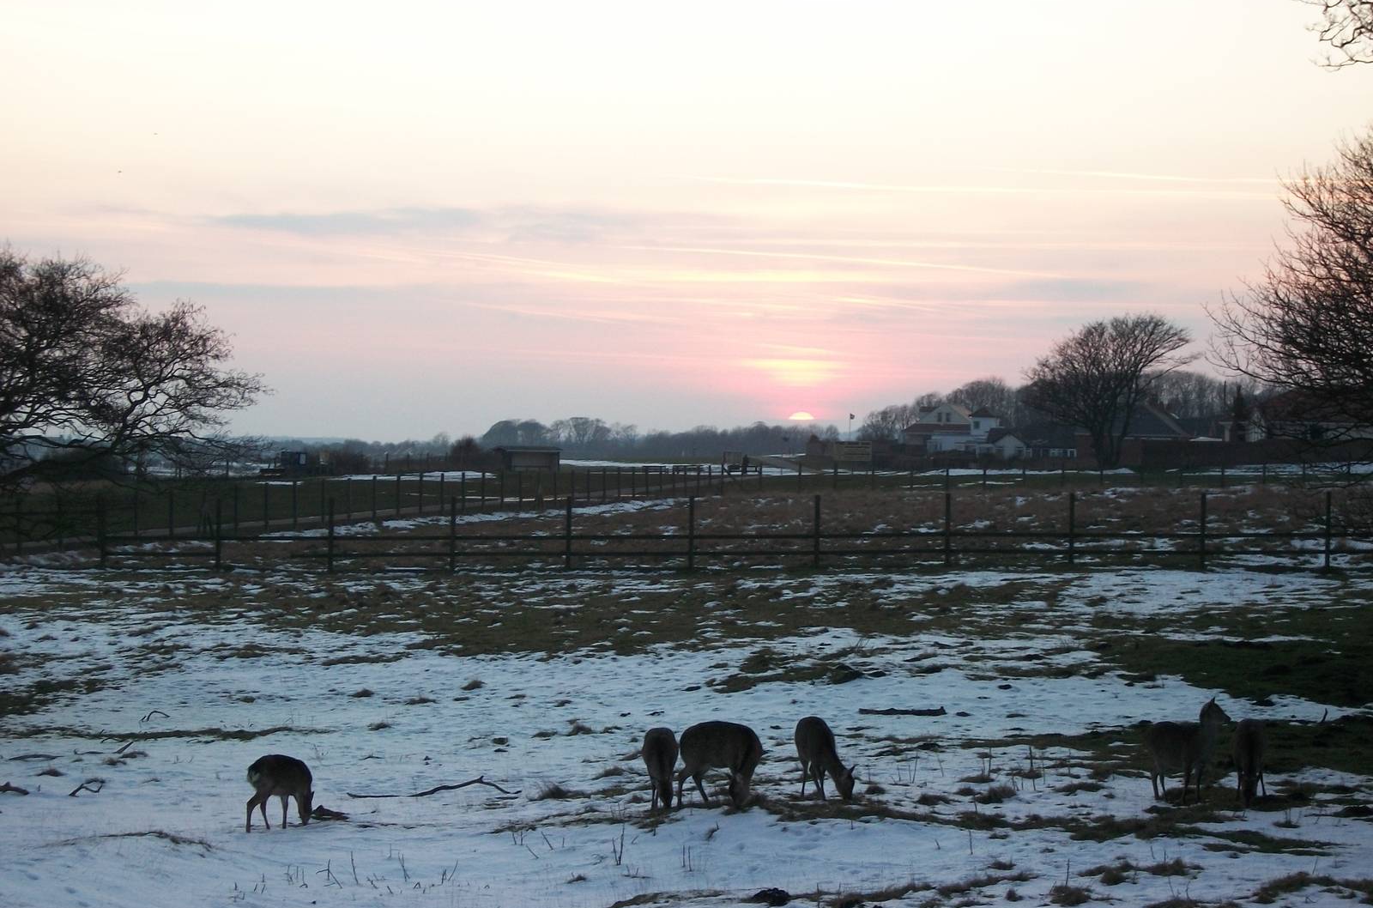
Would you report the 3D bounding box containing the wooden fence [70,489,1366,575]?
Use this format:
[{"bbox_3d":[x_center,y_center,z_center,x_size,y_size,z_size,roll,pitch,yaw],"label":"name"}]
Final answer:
[{"bbox_3d":[0.243,1.947,78.000,34.000,2.050,0.200,0,0,9],"label":"wooden fence"}]

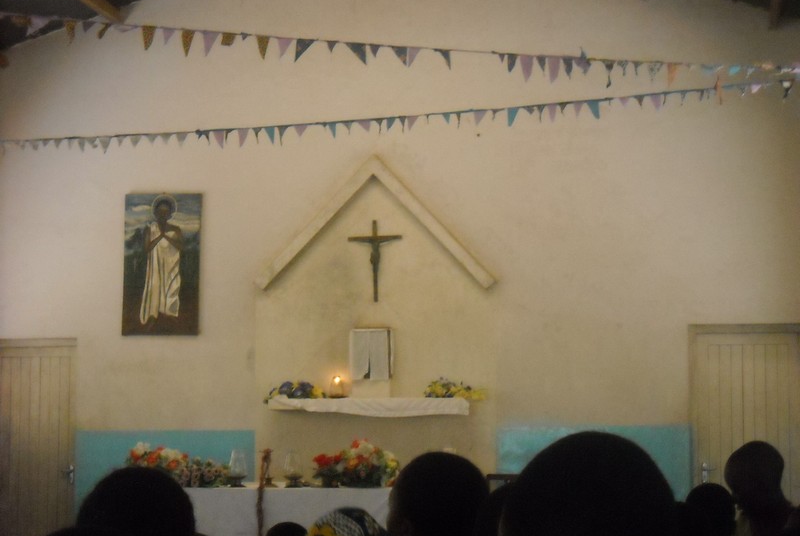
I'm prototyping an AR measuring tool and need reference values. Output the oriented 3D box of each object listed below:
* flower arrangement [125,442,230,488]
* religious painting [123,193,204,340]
[{"bbox_3d":[-1.572,1.396,12.427,0.681,0.315,0.300,-2,-5,13],"label":"flower arrangement"},{"bbox_3d":[-1.971,-0.027,14.578,0.684,1.177,0.040,-2,-5,13],"label":"religious painting"}]

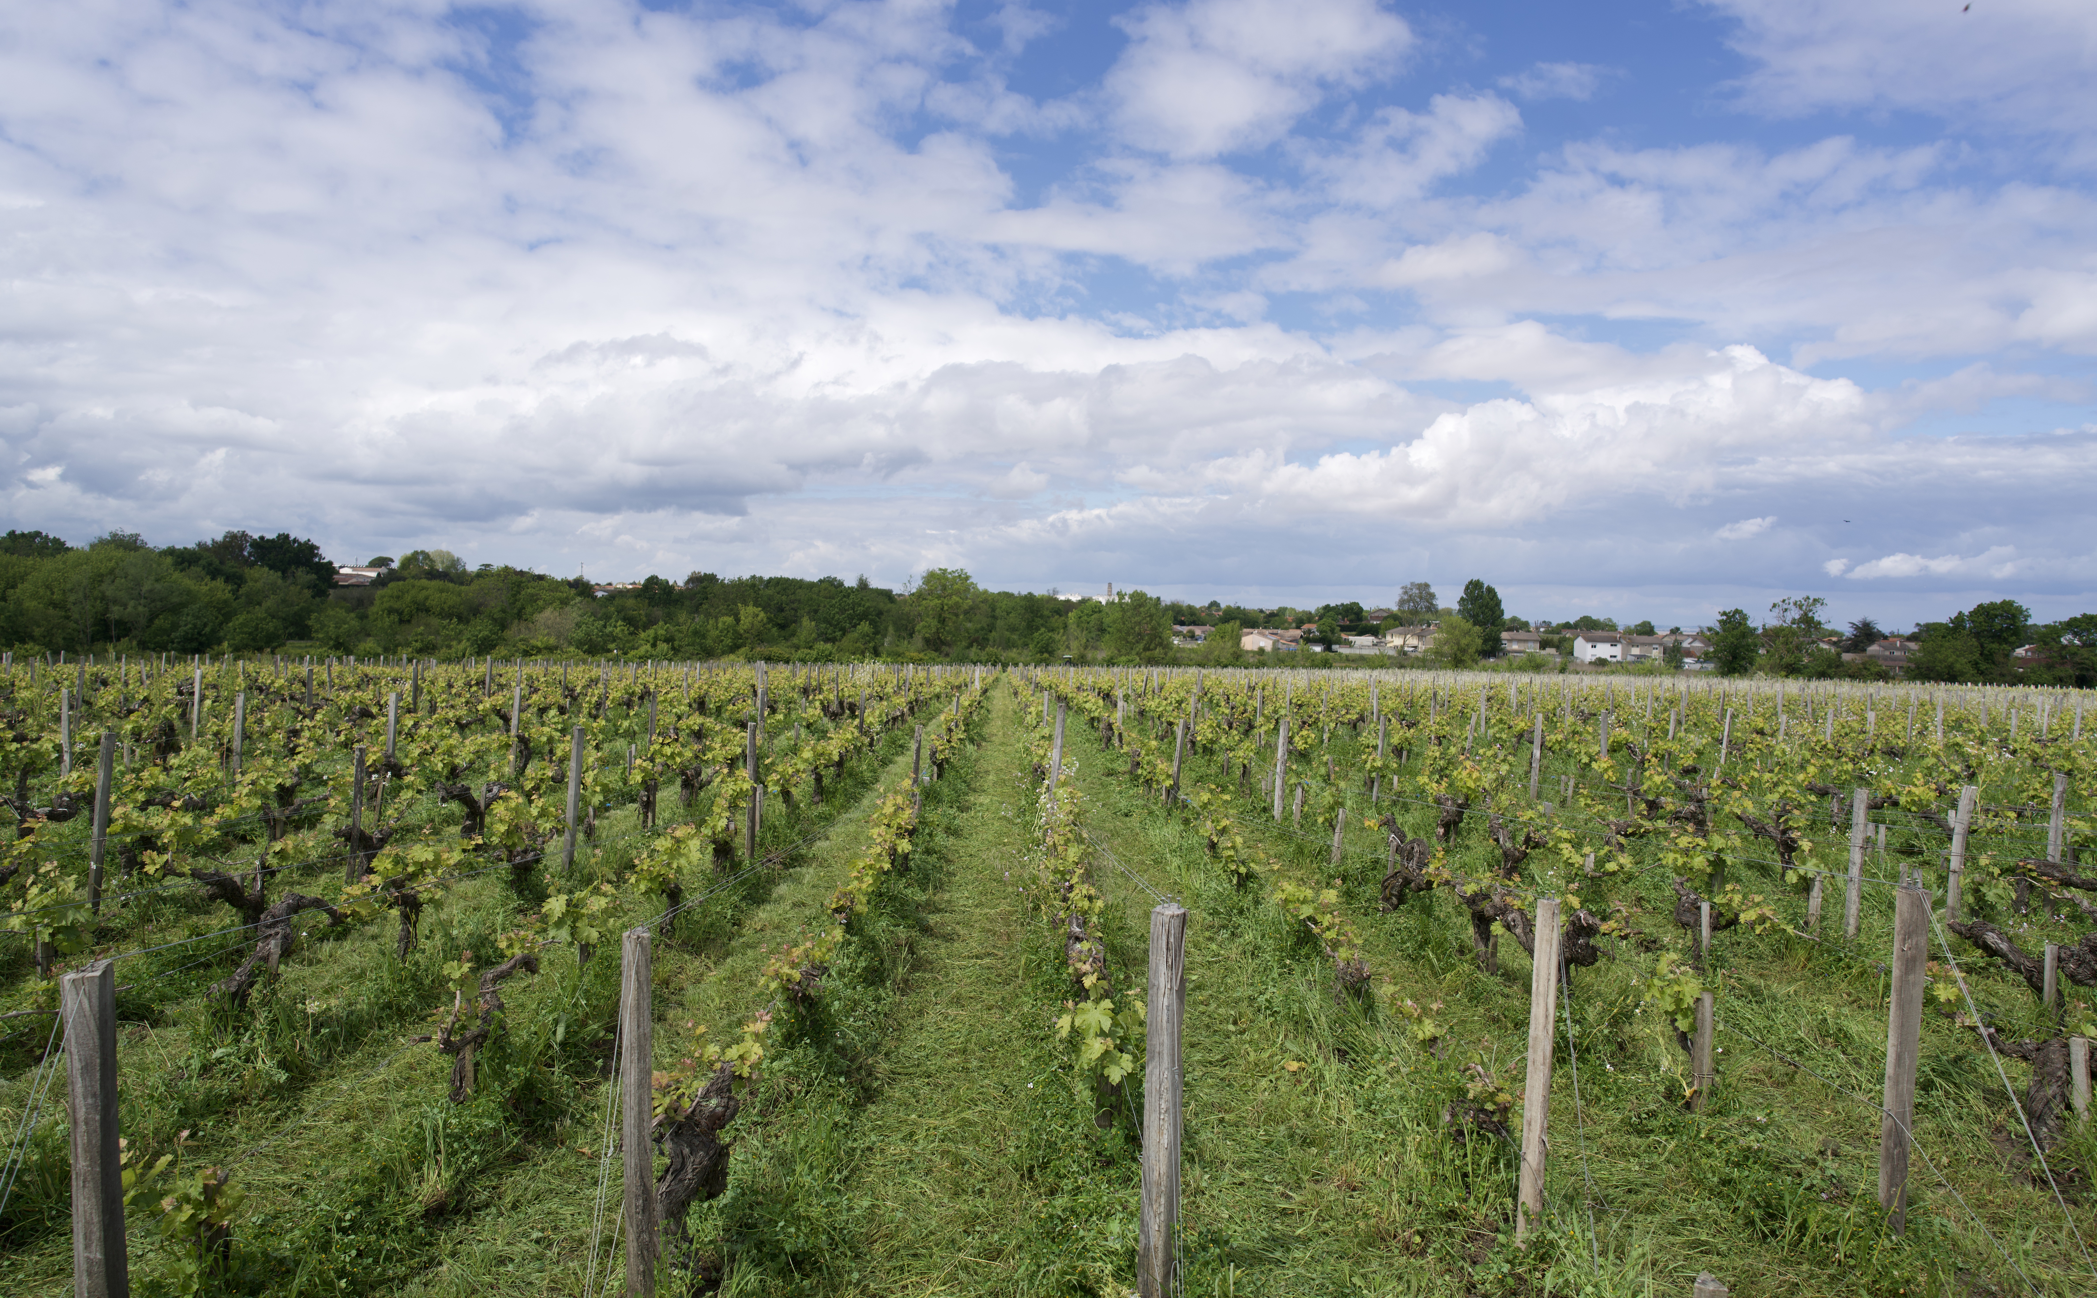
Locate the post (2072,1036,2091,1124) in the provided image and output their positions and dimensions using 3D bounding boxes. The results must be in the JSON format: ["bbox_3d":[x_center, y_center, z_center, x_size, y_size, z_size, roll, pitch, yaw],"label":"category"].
[{"bbox_3d":[3.926,1.650,5.310,0.064,0.340,0.064,-4,1,-2],"label":"post"}]

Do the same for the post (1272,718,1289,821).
[{"bbox_3d":[2.259,1.182,13.576,0.075,0.997,0.075,4,0,-2],"label":"post"}]

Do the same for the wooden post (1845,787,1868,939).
[{"bbox_3d":[4.795,1.279,8.294,0.072,0.907,0.072,4,0,-2],"label":"wooden post"}]

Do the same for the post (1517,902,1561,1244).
[{"bbox_3d":[1.448,1.248,4.114,0.068,1.027,0.068,3,1,-2],"label":"post"}]

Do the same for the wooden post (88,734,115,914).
[{"bbox_3d":[-5.521,1.029,8.149,0.069,1.059,0.069,4,0,-2],"label":"wooden post"}]

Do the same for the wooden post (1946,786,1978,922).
[{"bbox_3d":[5.819,1.306,8.910,0.080,0.906,0.080,8,0,-2],"label":"wooden post"}]

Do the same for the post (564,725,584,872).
[{"bbox_3d":[-3.518,1.118,10.358,0.073,1.101,0.073,5,1,-2],"label":"post"}]

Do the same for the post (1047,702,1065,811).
[{"bbox_3d":[0.076,1.077,13.608,0.068,1.074,0.068,6,0,-2],"label":"post"}]

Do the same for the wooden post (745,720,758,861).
[{"bbox_3d":[-2.355,1.139,11.101,0.065,1.110,0.065,1,1,-2],"label":"wooden post"}]

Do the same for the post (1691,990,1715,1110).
[{"bbox_3d":[2.519,1.552,5.383,0.062,0.471,0.062,3,1,-2],"label":"post"}]

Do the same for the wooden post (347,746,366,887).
[{"bbox_3d":[-4.577,1.115,9.234,0.058,0.933,0.058,4,0,-2],"label":"wooden post"}]

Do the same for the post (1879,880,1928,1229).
[{"bbox_3d":[2.595,1.256,4.243,0.095,1.062,0.095,2,1,-2],"label":"post"}]

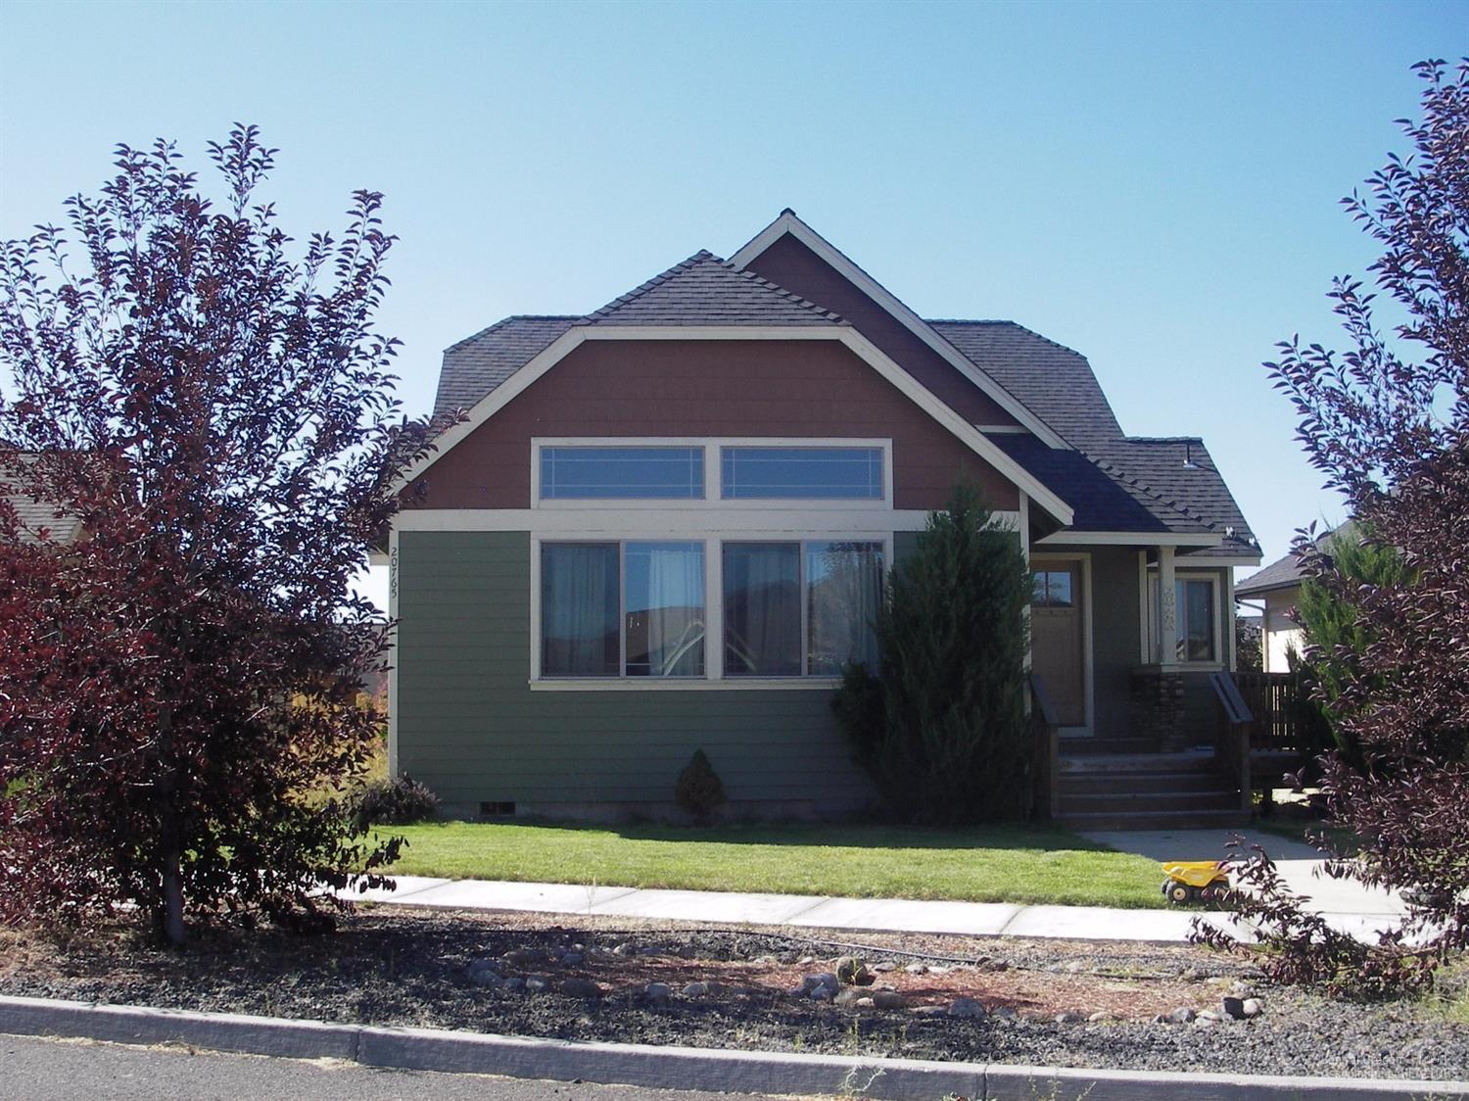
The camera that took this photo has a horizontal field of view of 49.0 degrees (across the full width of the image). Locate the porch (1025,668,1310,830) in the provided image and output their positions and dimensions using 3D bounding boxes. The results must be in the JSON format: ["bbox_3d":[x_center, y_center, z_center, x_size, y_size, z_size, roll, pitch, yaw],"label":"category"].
[{"bbox_3d":[4.994,2.213,18.622,3.500,1.660,3.500,0,-4,-4],"label":"porch"}]

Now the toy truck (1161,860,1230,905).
[{"bbox_3d":[3.186,2.312,11.219,0.440,0.270,0.270,0,-4,-3],"label":"toy truck"}]

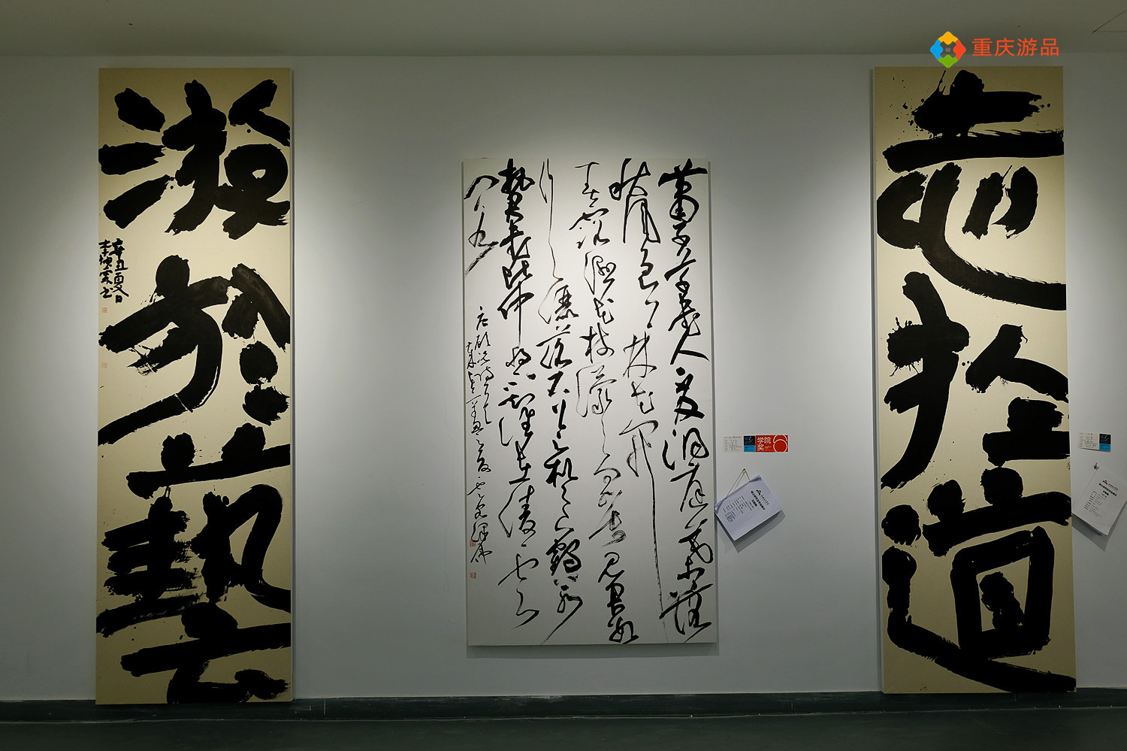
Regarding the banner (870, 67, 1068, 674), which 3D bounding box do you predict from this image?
[{"bbox_3d":[2.159,0.010,5.106,1.000,3.282,0.040,0,-1,-1],"label":"banner"}]

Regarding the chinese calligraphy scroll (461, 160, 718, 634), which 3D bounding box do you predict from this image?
[{"bbox_3d":[0.136,0.129,5.069,1.284,2.527,0.040,-1,-1,-1],"label":"chinese calligraphy scroll"}]

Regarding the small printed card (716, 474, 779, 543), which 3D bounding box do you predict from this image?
[{"bbox_3d":[0.960,0.695,5.048,0.295,0.210,0.020,-33,-7,-5],"label":"small printed card"}]

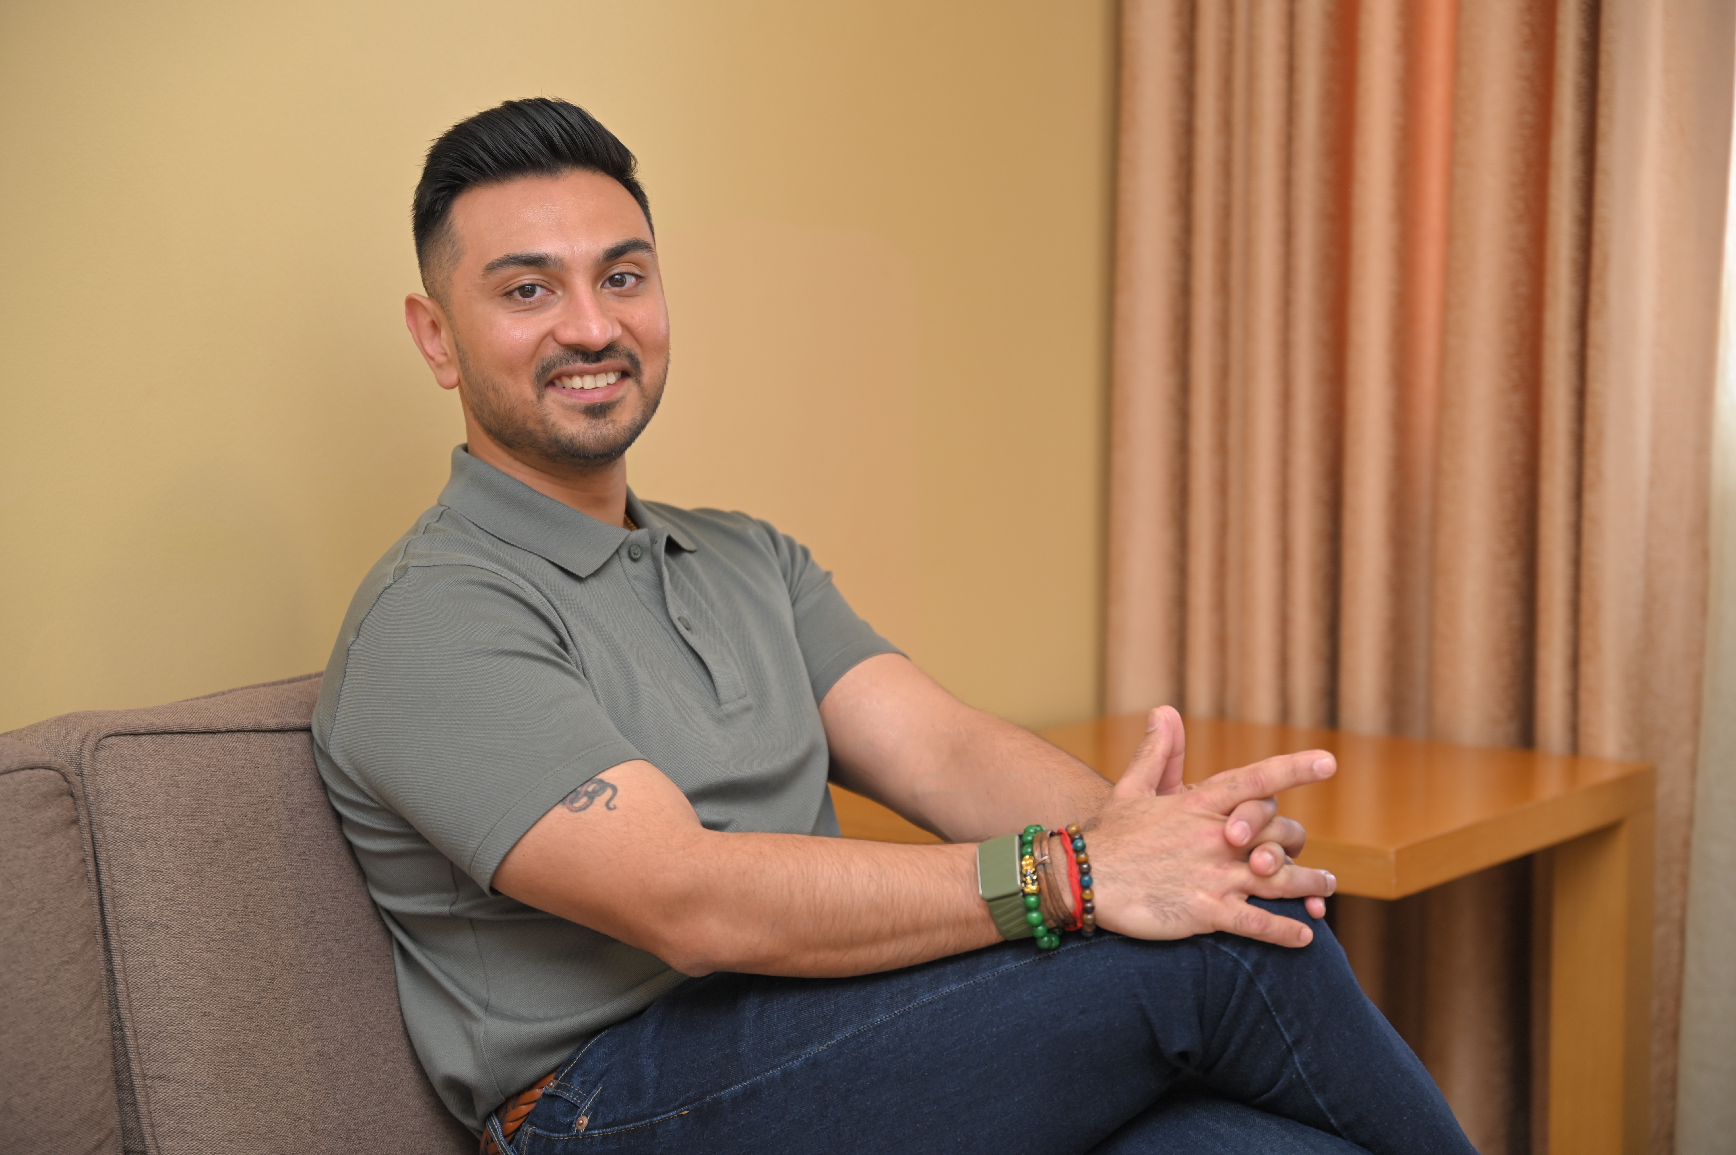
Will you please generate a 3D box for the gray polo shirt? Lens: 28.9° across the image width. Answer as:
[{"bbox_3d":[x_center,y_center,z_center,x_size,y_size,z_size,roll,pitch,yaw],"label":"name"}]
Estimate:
[{"bbox_3d":[-0.158,0.140,2.250,0.300,0.475,0.480,-5,1,36],"label":"gray polo shirt"}]

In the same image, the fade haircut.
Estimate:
[{"bbox_3d":[-0.227,-0.242,2.250,0.165,0.160,0.200,-8,3,-24],"label":"fade haircut"}]

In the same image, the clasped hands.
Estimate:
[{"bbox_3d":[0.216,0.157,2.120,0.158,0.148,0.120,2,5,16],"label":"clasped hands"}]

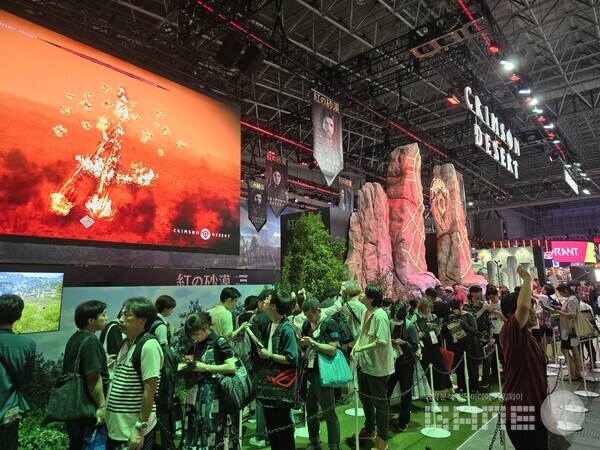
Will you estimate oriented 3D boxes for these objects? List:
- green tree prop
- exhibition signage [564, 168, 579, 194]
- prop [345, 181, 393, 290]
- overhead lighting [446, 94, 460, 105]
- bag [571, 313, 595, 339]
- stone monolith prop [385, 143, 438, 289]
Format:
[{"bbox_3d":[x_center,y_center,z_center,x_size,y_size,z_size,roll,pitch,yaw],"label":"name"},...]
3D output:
[{"bbox_3d":[0.216,1.240,6.212,1.000,2.820,0.950,-9,-12,40],"label":"green tree prop"},{"bbox_3d":[9.736,-1.540,14.281,0.100,0.370,2.800,-9,-12,40],"label":"exhibition signage"},{"bbox_3d":[1.248,1.028,6.897,0.660,3.410,0.720,-9,-12,40],"label":"prop"},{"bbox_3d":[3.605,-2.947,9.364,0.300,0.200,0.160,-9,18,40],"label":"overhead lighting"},{"bbox_3d":[4.889,1.739,6.900,0.370,0.420,0.150,2,-9,-18],"label":"bag"},{"bbox_3d":[2.479,0.648,8.369,0.700,4.570,1.020,-9,-12,40],"label":"stone monolith prop"}]

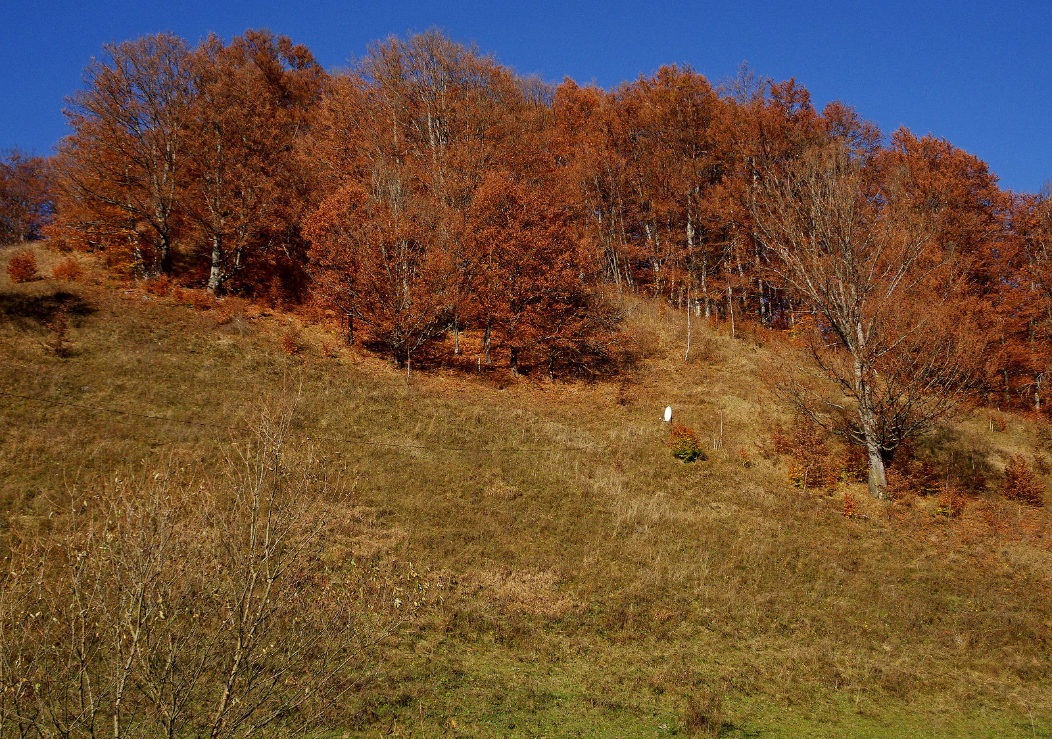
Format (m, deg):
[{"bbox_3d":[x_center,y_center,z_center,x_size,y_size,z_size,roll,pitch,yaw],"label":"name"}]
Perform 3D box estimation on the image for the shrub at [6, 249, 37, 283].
[{"bbox_3d":[-35.486,-7.317,77.000,2.200,2.430,2.090,0,-6,0],"label":"shrub"}]

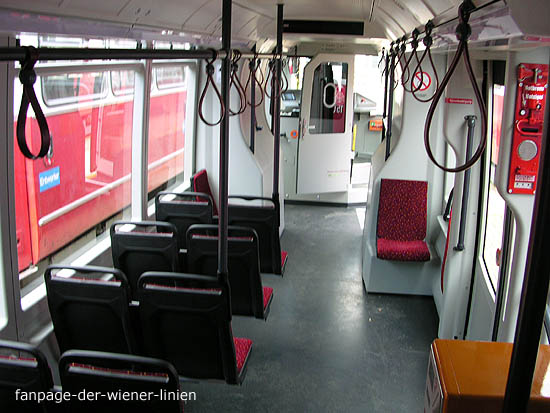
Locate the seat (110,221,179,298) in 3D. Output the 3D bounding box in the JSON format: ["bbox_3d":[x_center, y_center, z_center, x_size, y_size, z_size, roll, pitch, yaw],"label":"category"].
[{"bbox_3d":[-0.759,0.350,3.863,0.432,0.674,0.543,3,15,8],"label":"seat"}]

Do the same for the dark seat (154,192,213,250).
[{"bbox_3d":[-0.640,0.154,4.636,0.432,0.674,0.543,3,15,8],"label":"dark seat"}]

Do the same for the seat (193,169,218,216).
[{"bbox_3d":[-0.466,0.004,5.240,0.485,0.611,0.437,3,15,8],"label":"seat"}]

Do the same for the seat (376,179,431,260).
[{"bbox_3d":[1.077,0.103,4.930,0.426,0.597,0.485,3,15,8],"label":"seat"}]

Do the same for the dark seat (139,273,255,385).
[{"bbox_3d":[-0.388,0.571,3.041,0.453,0.674,0.543,3,15,8],"label":"dark seat"}]

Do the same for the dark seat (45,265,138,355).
[{"bbox_3d":[-0.876,0.542,3.109,0.432,0.674,0.543,3,15,8],"label":"dark seat"}]

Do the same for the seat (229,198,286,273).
[{"bbox_3d":[-0.152,0.183,4.567,0.453,0.674,0.543,3,15,8],"label":"seat"}]

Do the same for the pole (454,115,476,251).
[{"bbox_3d":[1.191,-0.138,3.672,0.061,0.854,0.087,3,15,8],"label":"pole"}]

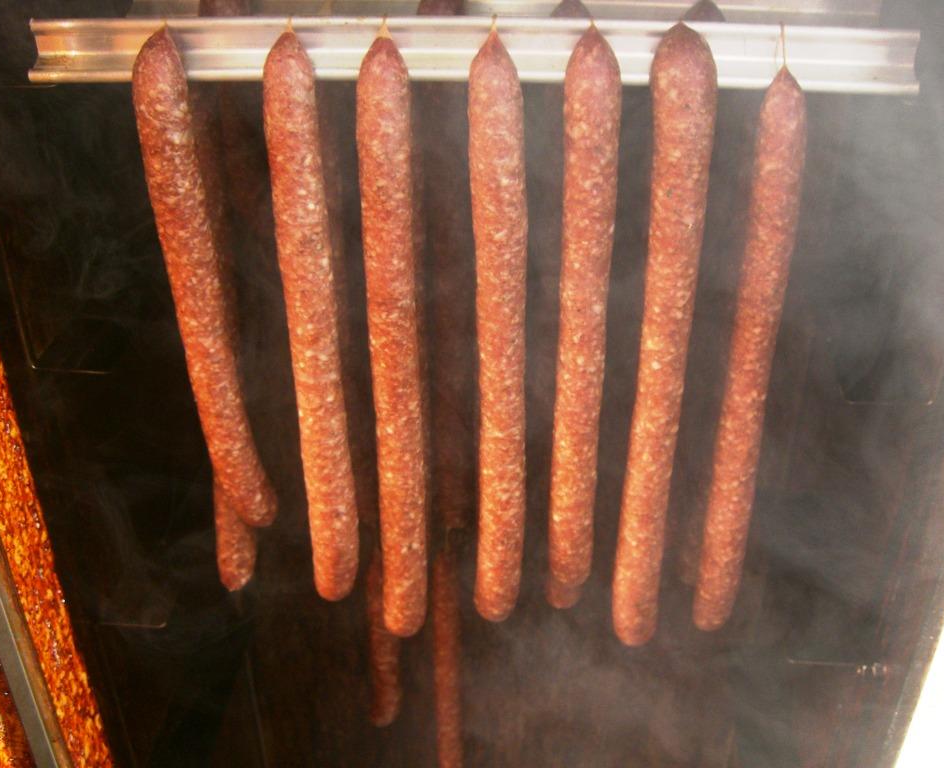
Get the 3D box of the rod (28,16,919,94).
[{"bbox_3d":[0.002,-0.196,0.672,0.515,0.036,0.032,1,31,1],"label":"rod"}]

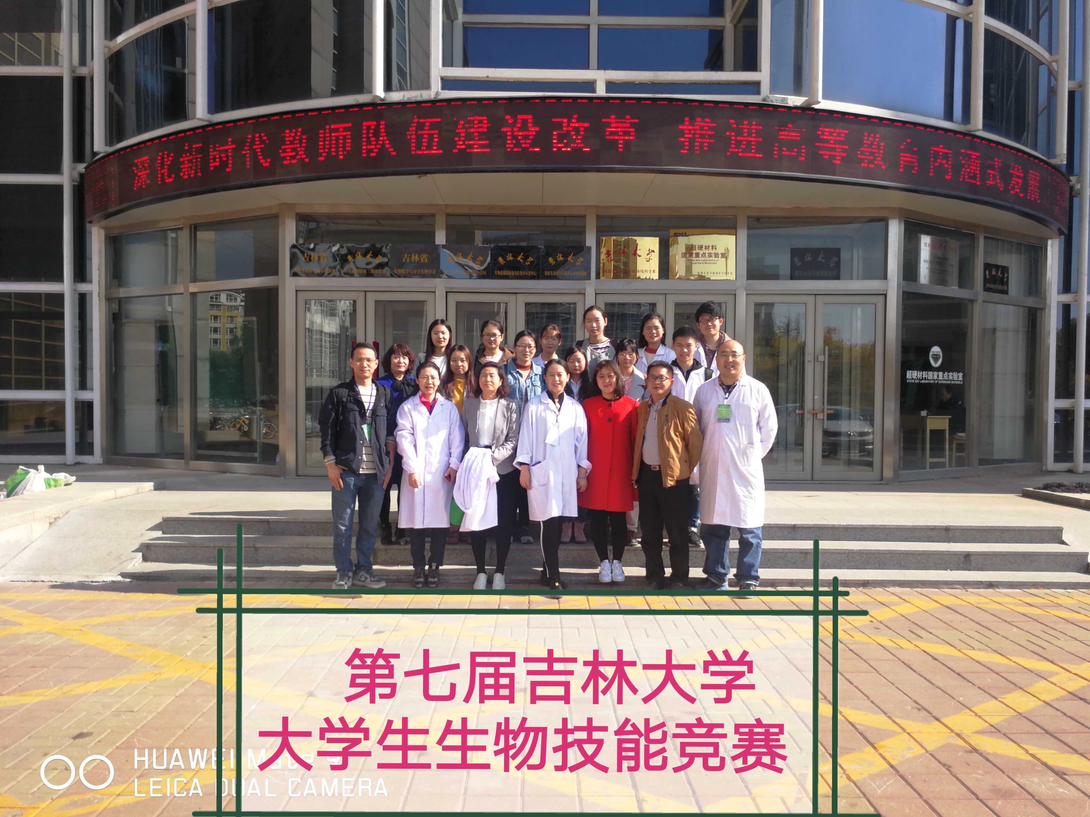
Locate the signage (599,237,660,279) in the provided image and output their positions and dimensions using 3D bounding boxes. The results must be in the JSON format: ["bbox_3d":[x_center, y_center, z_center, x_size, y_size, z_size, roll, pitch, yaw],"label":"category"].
[{"bbox_3d":[1.016,-1.798,10.169,0.700,0.505,0.030,0,1,0],"label":"signage"}]

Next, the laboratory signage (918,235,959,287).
[{"bbox_3d":[4.921,-1.837,10.635,0.800,0.600,0.030,-1,2,-32],"label":"laboratory signage"}]

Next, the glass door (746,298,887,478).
[{"bbox_3d":[3.255,-0.252,10.257,1.645,2.240,0.060,0,1,0],"label":"glass door"}]

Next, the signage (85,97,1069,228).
[{"bbox_3d":[0.537,-2.815,10.138,13.441,0.772,3.103,0,1,0],"label":"signage"}]

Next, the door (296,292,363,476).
[{"bbox_3d":[-2.582,-0.303,10.257,0.815,2.240,0.060,0,1,0],"label":"door"}]

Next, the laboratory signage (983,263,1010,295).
[{"bbox_3d":[6.014,-1.725,11.329,0.600,0.395,0.030,-1,2,-32],"label":"laboratory signage"}]

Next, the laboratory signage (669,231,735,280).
[{"bbox_3d":[1.889,-1.838,10.168,0.790,0.600,0.030,0,1,0],"label":"laboratory signage"}]

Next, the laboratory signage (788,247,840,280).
[{"bbox_3d":[3.258,-1.742,10.230,0.600,0.395,0.030,0,1,0],"label":"laboratory signage"}]

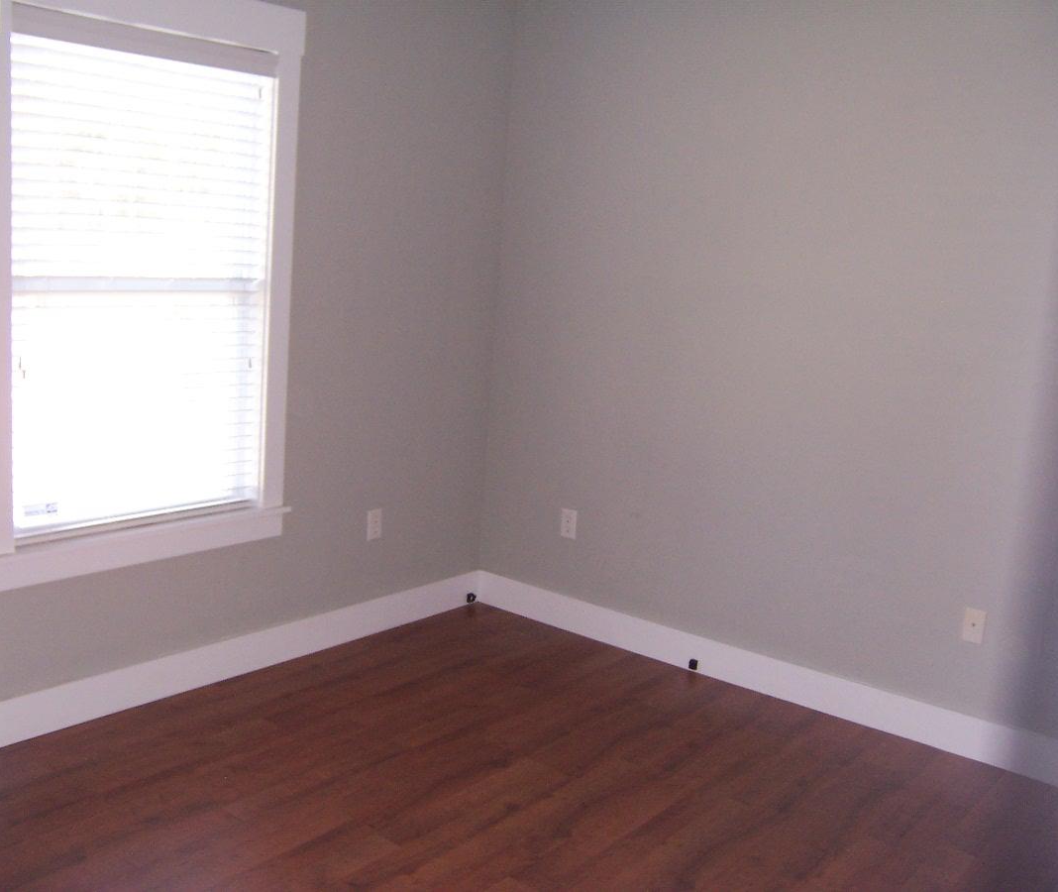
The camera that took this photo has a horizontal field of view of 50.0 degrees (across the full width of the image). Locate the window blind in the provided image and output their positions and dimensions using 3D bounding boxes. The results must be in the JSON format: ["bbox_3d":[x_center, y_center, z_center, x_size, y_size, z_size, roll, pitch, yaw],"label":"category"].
[{"bbox_3d":[-1.162,-0.487,3.417,0.070,1.443,0.871,12,13,37],"label":"window blind"}]

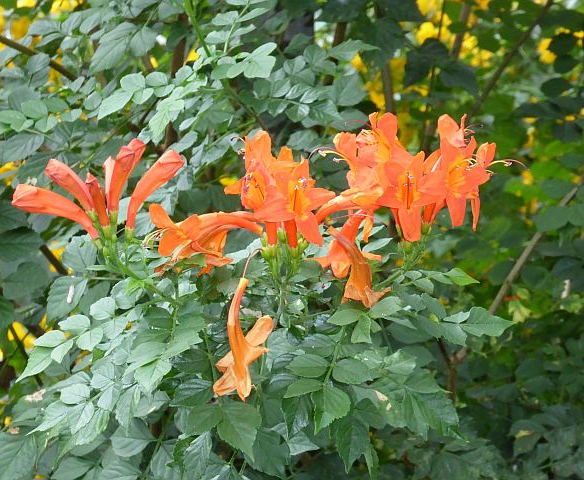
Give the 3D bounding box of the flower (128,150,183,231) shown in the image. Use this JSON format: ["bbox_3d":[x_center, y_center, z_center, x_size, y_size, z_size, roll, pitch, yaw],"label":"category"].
[{"bbox_3d":[-0.072,-0.026,1.550,0.017,0.049,0.011,35,6,0],"label":"flower"}]

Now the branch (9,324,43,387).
[{"bbox_3d":[-0.162,0.070,1.800,0.004,0.041,0.004,-27,0,0],"label":"branch"}]

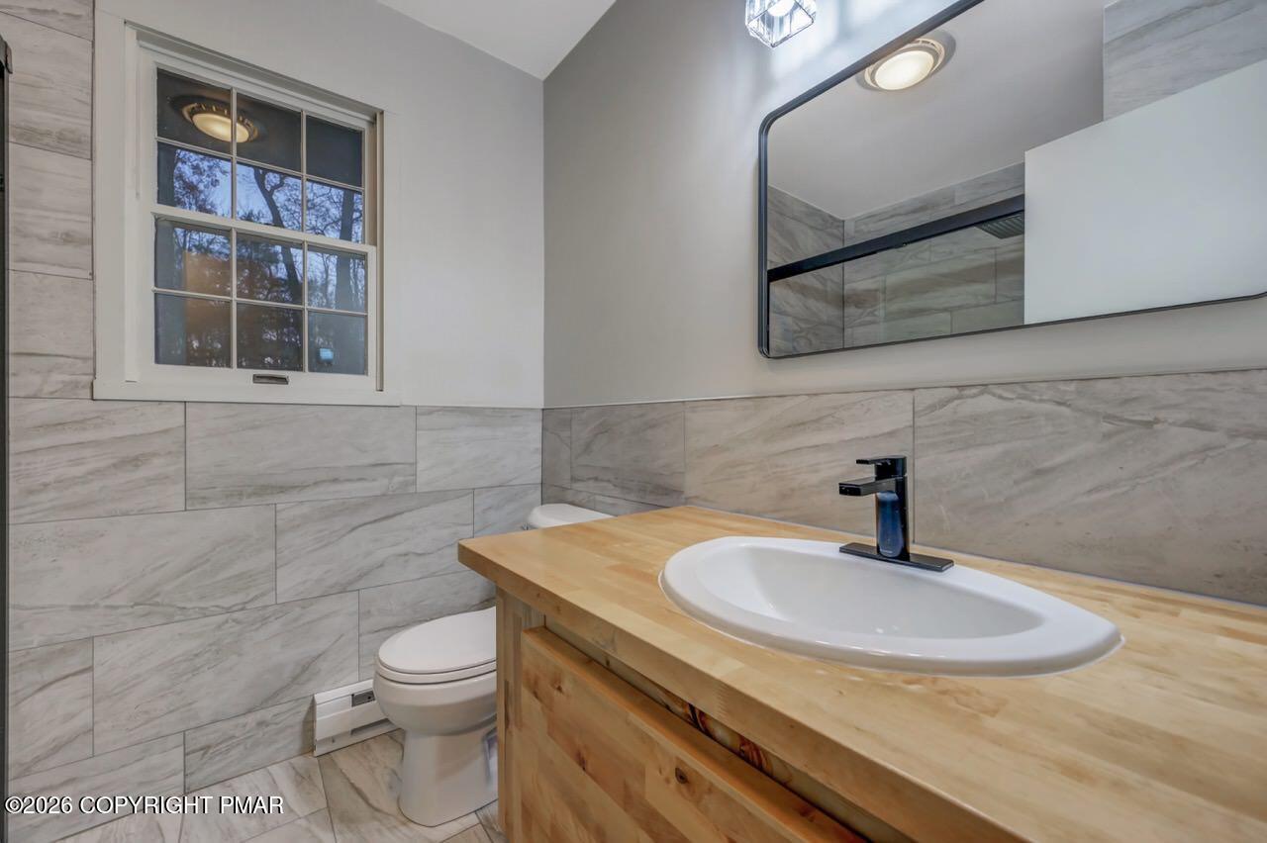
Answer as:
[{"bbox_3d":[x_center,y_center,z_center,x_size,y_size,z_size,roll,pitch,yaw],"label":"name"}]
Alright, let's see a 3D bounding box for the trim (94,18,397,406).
[{"bbox_3d":[-1.111,-0.557,1.501,0.727,1.004,0.050,1,-1,-38],"label":"trim"}]

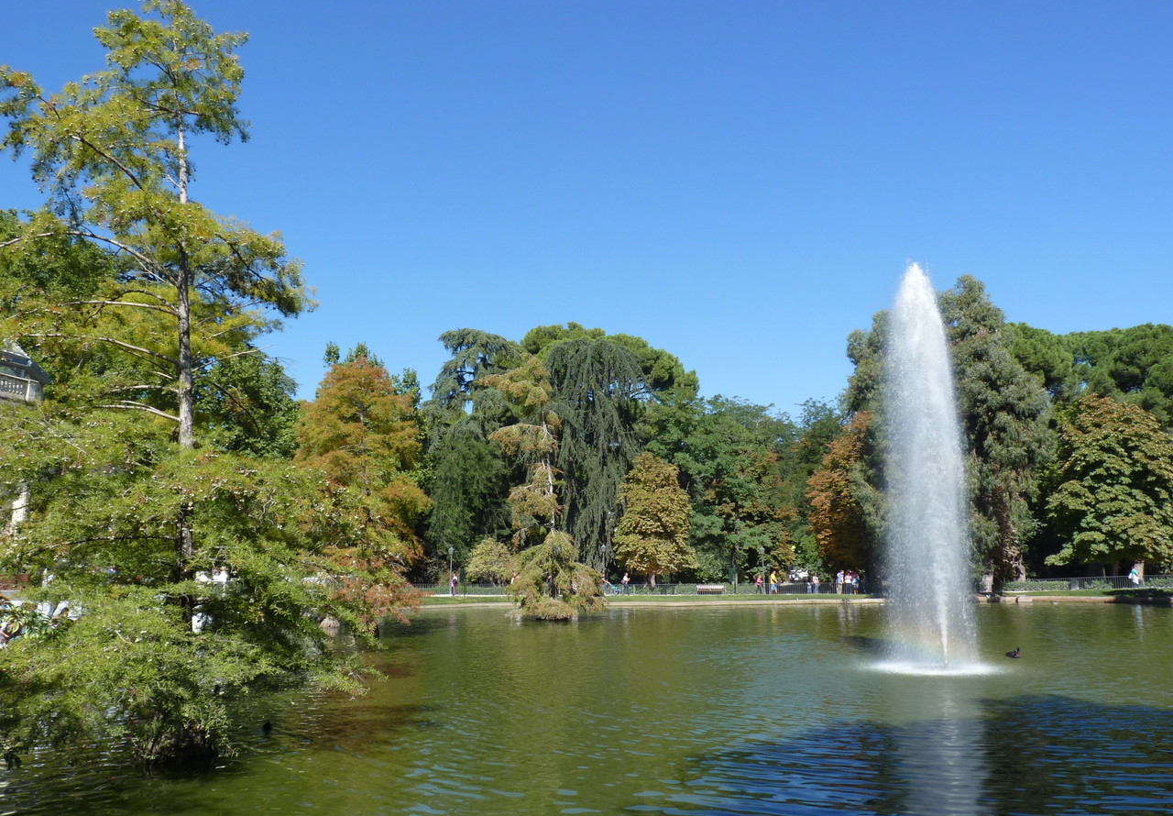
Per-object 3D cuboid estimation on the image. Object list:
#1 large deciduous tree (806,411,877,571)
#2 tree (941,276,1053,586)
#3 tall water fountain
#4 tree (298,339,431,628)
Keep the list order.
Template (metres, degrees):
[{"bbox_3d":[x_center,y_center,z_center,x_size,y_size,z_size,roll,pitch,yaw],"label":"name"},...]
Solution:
[{"bbox_3d":[20.805,7.407,73.806,5.830,14.650,5.830,-3,-10,15],"label":"large deciduous tree"},{"bbox_3d":[31.392,1.744,70.716,8.400,24.770,8.400,-4,-11,24],"label":"tree"},{"bbox_3d":[9.508,1.379,25.139,2.510,11.140,2.510,-4,-10,21],"label":"tall water fountain"},{"bbox_3d":[-8.956,3.326,36.451,5.190,11.120,5.190,2,-10,-14],"label":"tree"}]

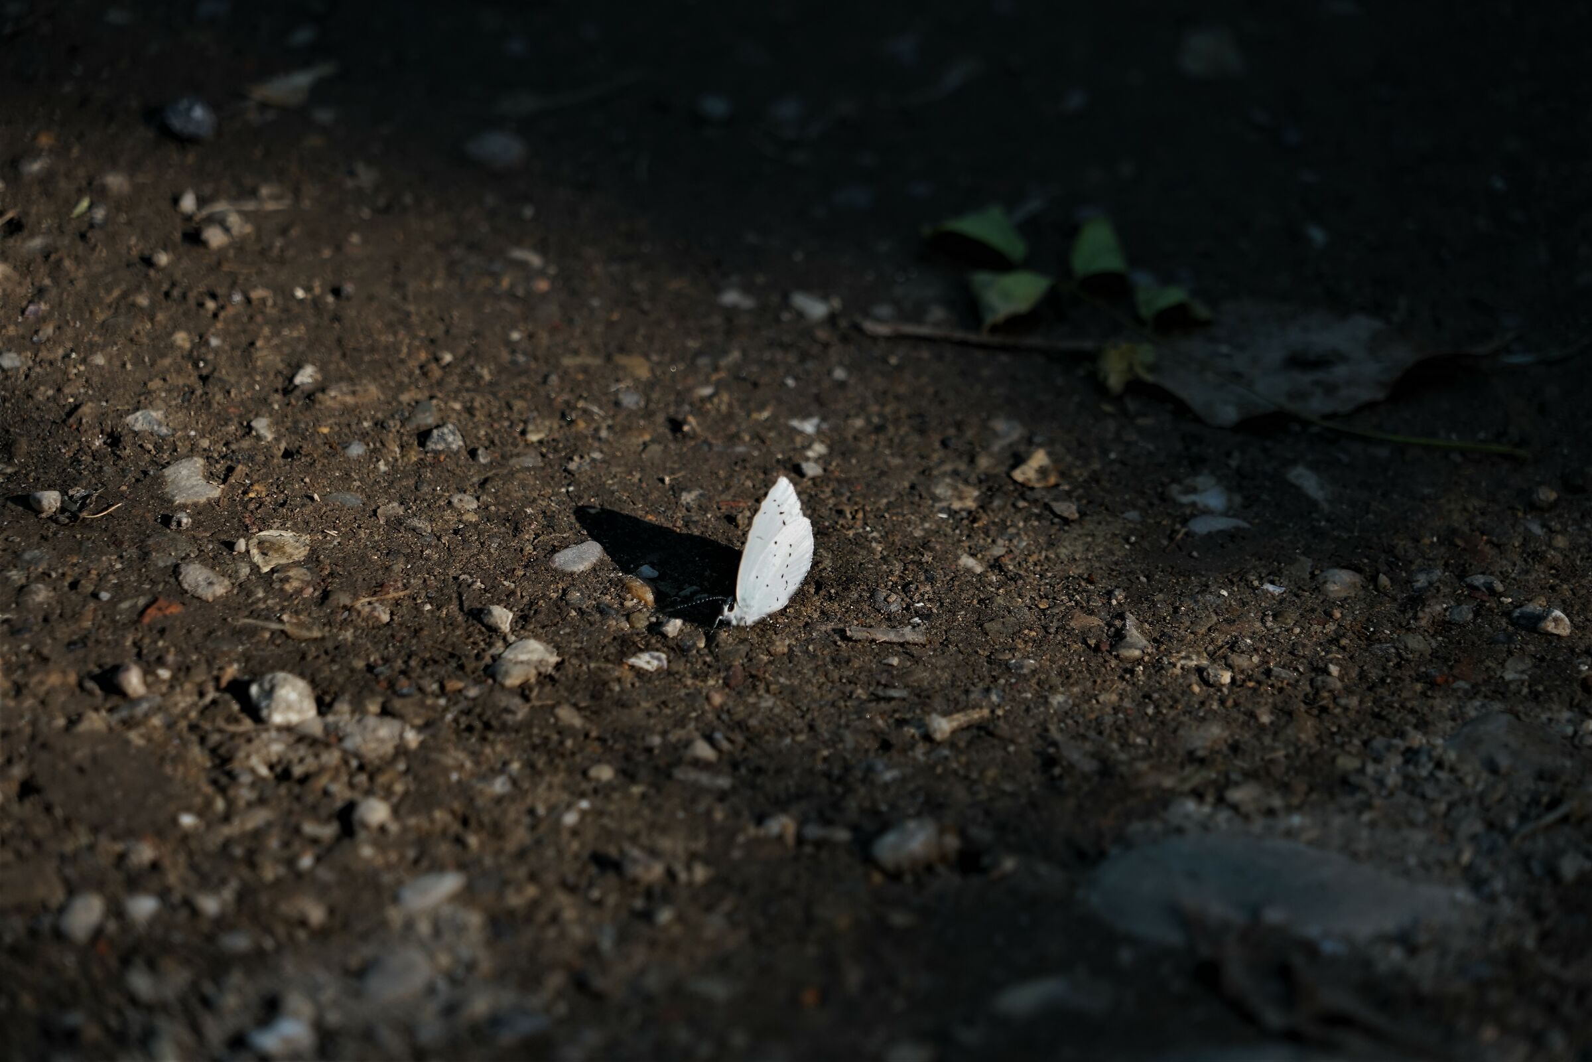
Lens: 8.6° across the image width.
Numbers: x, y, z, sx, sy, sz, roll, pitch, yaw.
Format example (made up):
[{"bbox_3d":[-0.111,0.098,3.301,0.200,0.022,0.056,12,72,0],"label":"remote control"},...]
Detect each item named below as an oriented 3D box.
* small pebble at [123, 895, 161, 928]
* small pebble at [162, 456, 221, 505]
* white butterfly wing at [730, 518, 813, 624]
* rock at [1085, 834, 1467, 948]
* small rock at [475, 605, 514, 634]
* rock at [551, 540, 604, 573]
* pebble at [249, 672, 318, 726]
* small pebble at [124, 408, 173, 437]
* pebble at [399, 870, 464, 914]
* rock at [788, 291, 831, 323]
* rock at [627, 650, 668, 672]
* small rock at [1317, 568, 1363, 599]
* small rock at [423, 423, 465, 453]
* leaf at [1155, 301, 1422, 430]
[{"bbox_3d":[-0.064,0.037,1.042,0.004,0.002,0.003,0,39,0],"label":"small pebble"},{"bbox_3d":[-0.061,-0.005,1.072,0.006,0.004,0.007,5,33,0],"label":"small pebble"},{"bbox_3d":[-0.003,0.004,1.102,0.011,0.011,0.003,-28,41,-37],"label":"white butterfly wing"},{"bbox_3d":[0.050,0.037,1.100,0.040,0.006,0.019,6,30,0],"label":"rock"},{"bbox_3d":[-0.030,0.009,1.054,0.004,0.002,0.004,5,33,0],"label":"small rock"},{"bbox_3d":[-0.024,0.003,1.148,0.006,0.003,0.005,-17,37,-34],"label":"rock"},{"bbox_3d":[-0.050,0.016,1.031,0.007,0.005,0.006,4,37,0],"label":"pebble"},{"bbox_3d":[-0.066,-0.011,1.081,0.005,0.002,0.004,5,33,0],"label":"small pebble"},{"bbox_3d":[-0.036,0.035,1.044,0.007,0.003,0.004,-24,45,-26],"label":"pebble"},{"bbox_3d":[0.001,-0.023,1.108,0.005,0.003,0.005,5,33,0],"label":"rock"},{"bbox_3d":[-0.015,0.013,1.051,0.004,0.002,0.003,5,33,0],"label":"rock"},{"bbox_3d":[0.055,0.005,1.082,0.005,0.003,0.004,0,39,0],"label":"small rock"},{"bbox_3d":[-0.037,-0.010,1.100,0.004,0.002,0.004,0,39,0],"label":"small rock"},{"bbox_3d":[0.051,-0.017,1.103,0.029,0.005,0.019,5,33,0],"label":"leaf"}]

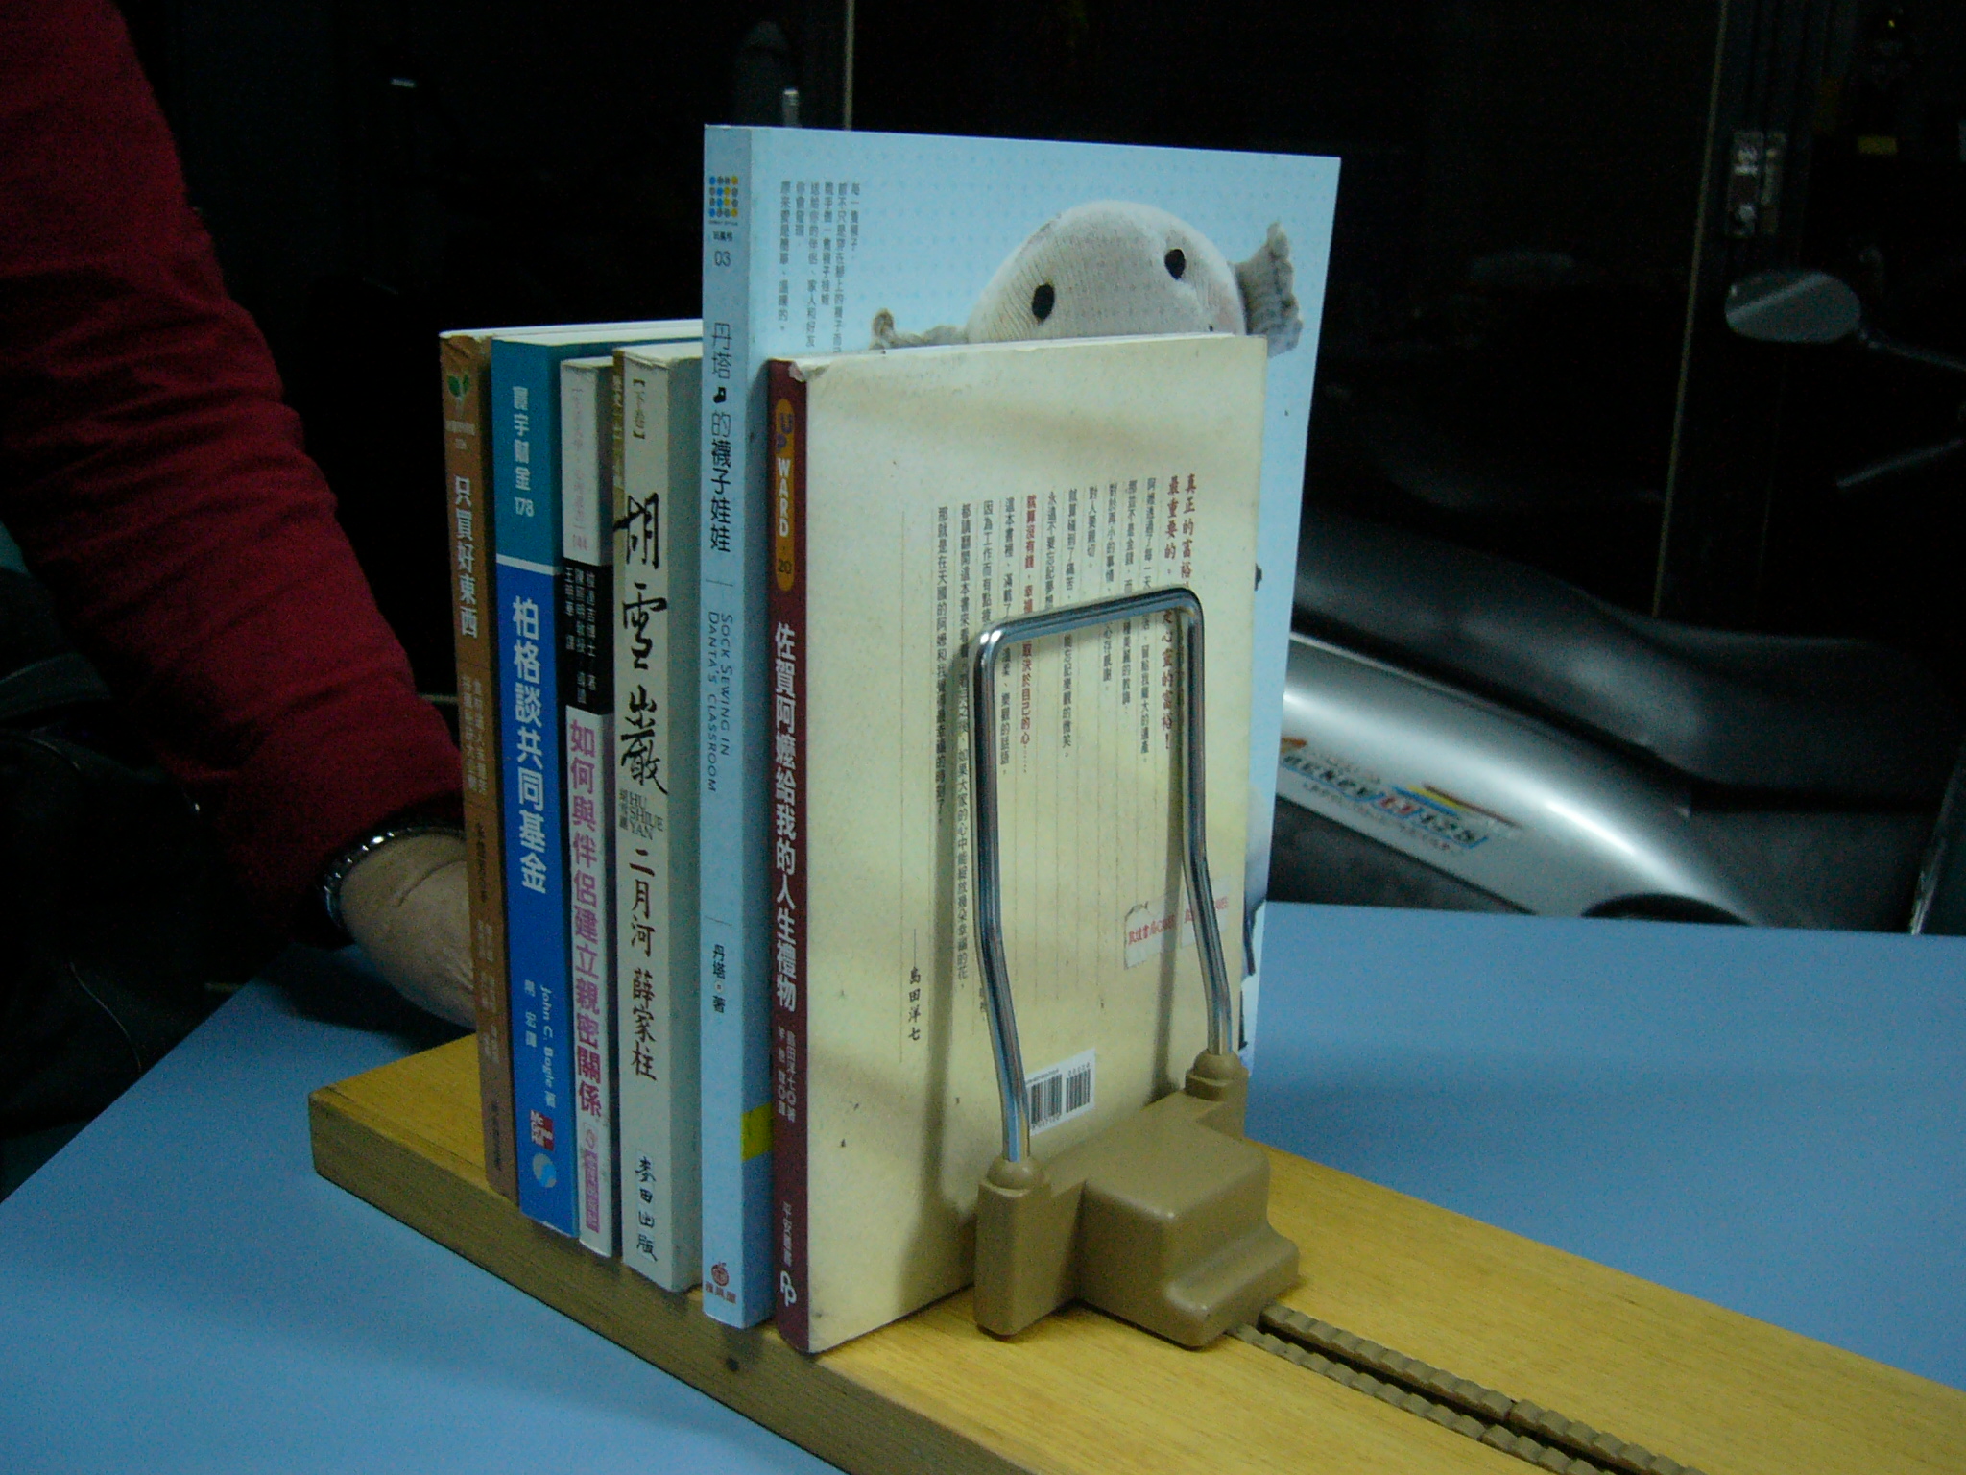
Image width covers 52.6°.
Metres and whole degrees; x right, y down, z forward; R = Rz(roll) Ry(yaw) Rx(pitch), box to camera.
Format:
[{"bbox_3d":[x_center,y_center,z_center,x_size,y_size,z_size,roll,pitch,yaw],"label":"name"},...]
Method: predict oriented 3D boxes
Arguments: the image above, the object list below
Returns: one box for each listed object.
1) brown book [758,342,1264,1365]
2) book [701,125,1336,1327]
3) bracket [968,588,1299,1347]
[{"bbox_3d":[0.012,0.018,0.457,0.013,0.211,0.145,15,20,43],"label":"brown book"},{"bbox_3d":[0.012,-0.008,0.472,0.014,0.255,0.186,18,22,42],"label":"book"},{"bbox_3d":[0.045,0.049,0.449,0.053,0.156,0.105,13,19,39],"label":"bracket"}]

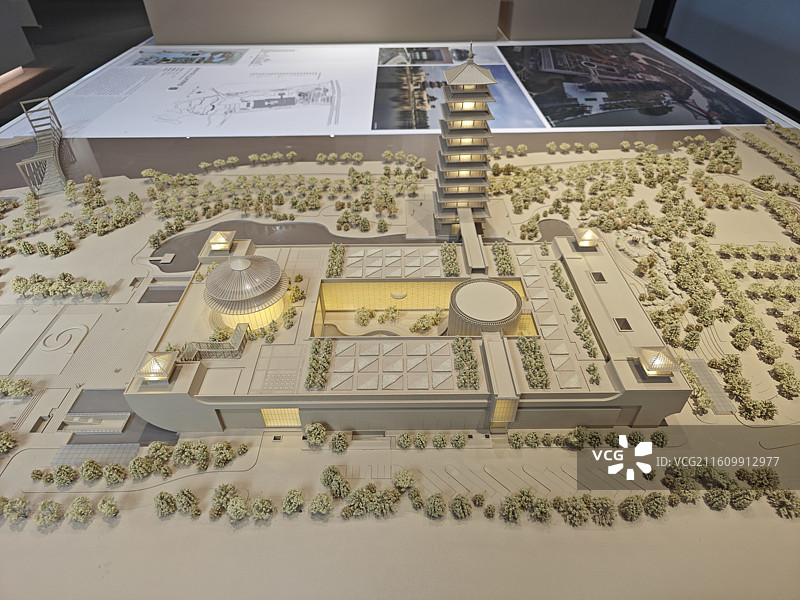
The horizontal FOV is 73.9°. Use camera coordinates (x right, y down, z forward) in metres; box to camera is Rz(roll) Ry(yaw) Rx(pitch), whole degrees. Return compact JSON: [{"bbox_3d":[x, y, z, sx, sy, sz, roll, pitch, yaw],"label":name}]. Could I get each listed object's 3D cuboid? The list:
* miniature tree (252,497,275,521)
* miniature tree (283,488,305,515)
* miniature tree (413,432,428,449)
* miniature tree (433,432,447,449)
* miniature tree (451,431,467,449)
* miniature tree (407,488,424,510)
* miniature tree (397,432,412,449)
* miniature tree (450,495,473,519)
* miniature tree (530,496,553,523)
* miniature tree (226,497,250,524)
[{"bbox_3d":[-0.217,0.333,0.844,0.034,0.037,0.034,0,38,-1],"label":"miniature tree"},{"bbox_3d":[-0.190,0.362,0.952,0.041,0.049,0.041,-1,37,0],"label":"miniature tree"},{"bbox_3d":[0.037,0.252,0.954,0.025,0.031,0.025,0,38,-1],"label":"miniature tree"},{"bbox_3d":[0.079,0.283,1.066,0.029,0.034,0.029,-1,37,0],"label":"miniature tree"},{"bbox_3d":[0.105,0.251,0.955,0.027,0.032,0.027,0,38,-1],"label":"miniature tree"},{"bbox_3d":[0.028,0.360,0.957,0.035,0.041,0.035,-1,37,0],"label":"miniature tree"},{"bbox_3d":[0.008,0.252,0.954,0.025,0.031,0.025,0,38,-1],"label":"miniature tree"},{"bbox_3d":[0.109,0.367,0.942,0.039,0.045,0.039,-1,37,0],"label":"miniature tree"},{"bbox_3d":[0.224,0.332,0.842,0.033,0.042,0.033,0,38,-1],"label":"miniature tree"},{"bbox_3d":[-0.246,0.319,0.809,0.035,0.038,0.035,-19,41,-23],"label":"miniature tree"}]

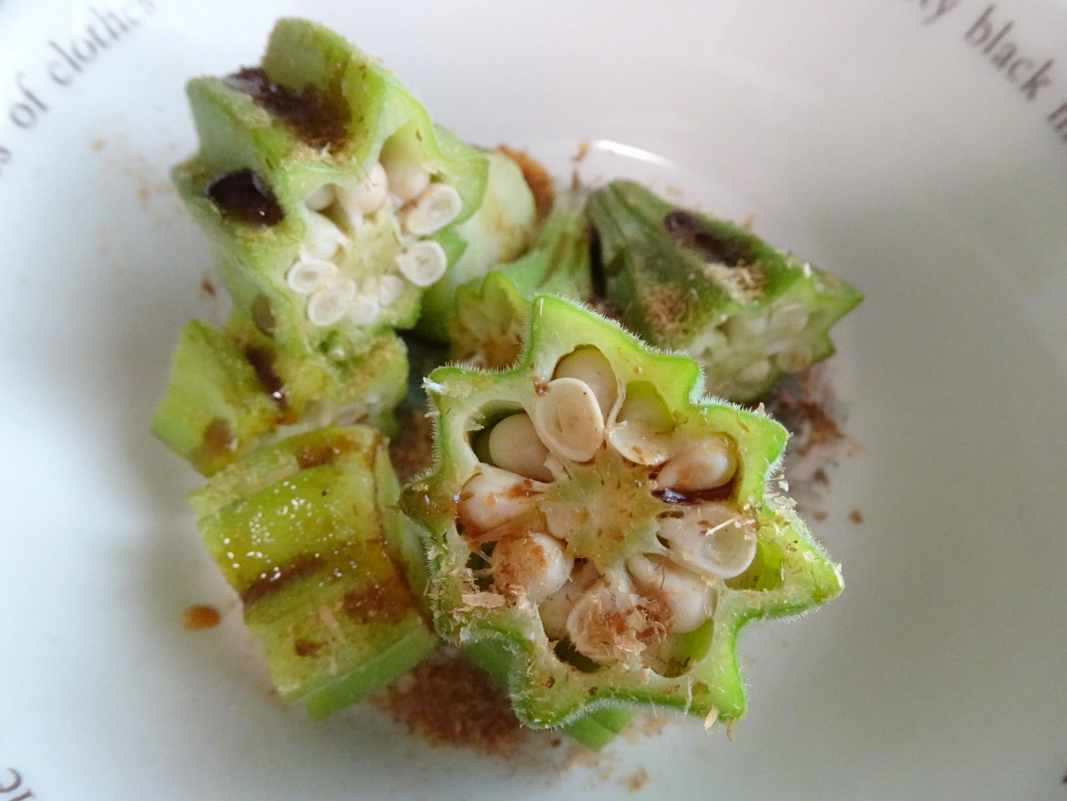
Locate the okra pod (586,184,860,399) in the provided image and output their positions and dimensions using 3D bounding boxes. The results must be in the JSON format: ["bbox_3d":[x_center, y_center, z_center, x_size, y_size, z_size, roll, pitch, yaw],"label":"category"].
[{"bbox_3d":[0.022,-0.017,0.103,0.023,0.022,0.031,-39,53,-5],"label":"okra pod"}]

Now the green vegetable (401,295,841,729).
[{"bbox_3d":[0.007,0.009,0.063,0.031,0.021,0.031,0,84,3],"label":"green vegetable"}]

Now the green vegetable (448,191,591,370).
[{"bbox_3d":[-0.002,-0.016,0.100,0.015,0.014,0.022,28,52,4],"label":"green vegetable"}]

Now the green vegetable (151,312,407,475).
[{"bbox_3d":[-0.032,-0.001,0.092,0.028,0.023,0.017,-31,58,-4],"label":"green vegetable"}]

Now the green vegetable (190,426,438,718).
[{"bbox_3d":[-0.025,0.020,0.085,0.020,0.025,0.027,-22,82,-10],"label":"green vegetable"}]

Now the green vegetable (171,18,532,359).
[{"bbox_3d":[-0.024,-0.026,0.091,0.030,0.029,0.026,-47,56,-6],"label":"green vegetable"}]

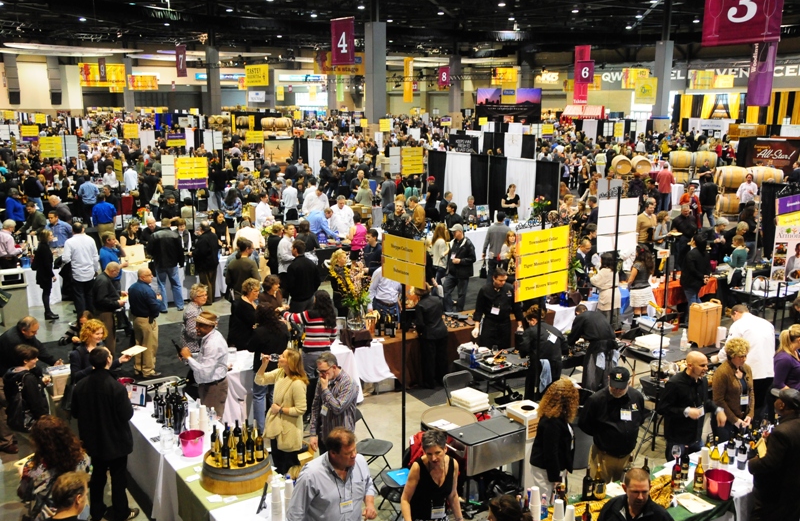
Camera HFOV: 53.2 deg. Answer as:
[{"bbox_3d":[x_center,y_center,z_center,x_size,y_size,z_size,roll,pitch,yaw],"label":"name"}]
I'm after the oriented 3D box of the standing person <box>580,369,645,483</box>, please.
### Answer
[{"bbox_3d":[1.899,1.842,7.302,0.600,1.800,0.420,-3,12,-12],"label":"standing person"}]

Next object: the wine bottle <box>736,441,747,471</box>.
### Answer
[{"bbox_3d":[3.154,1.771,7.336,0.079,0.300,0.079,0,12,0],"label":"wine bottle"}]

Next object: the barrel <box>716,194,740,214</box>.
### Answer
[{"bbox_3d":[11.090,-1.880,26.500,0.950,0.700,0.700,0,12,0],"label":"barrel"}]

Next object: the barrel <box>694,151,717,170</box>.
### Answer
[{"bbox_3d":[12.491,-4.097,32.600,0.940,0.690,0.690,4,13,18],"label":"barrel"}]

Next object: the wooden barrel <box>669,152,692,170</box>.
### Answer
[{"bbox_3d":[12.200,-4.366,34.600,0.910,0.720,0.720,2,12,11],"label":"wooden barrel"}]

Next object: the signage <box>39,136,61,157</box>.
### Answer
[{"bbox_3d":[-11.780,-3.810,27.000,0.710,0.730,0.040,0,12,0],"label":"signage"}]

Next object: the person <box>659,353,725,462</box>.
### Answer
[{"bbox_3d":[2.915,1.742,8.020,0.570,1.730,0.440,-7,14,-32],"label":"person"}]

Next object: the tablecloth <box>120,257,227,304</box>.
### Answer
[{"bbox_3d":[-4.786,0.434,16.742,2.000,0.760,0.800,-7,14,-31],"label":"tablecloth"}]

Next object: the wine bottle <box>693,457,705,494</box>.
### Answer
[{"bbox_3d":[2.642,1.884,7.040,0.080,0.308,0.080,-7,14,-32],"label":"wine bottle"}]

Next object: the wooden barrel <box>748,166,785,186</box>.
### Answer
[{"bbox_3d":[11.970,-2.730,26.200,0.950,0.700,0.700,0,12,0],"label":"wooden barrel"}]

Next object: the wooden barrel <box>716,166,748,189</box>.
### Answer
[{"bbox_3d":[11.365,-2.833,27.200,0.910,0.720,0.720,2,12,11],"label":"wooden barrel"}]

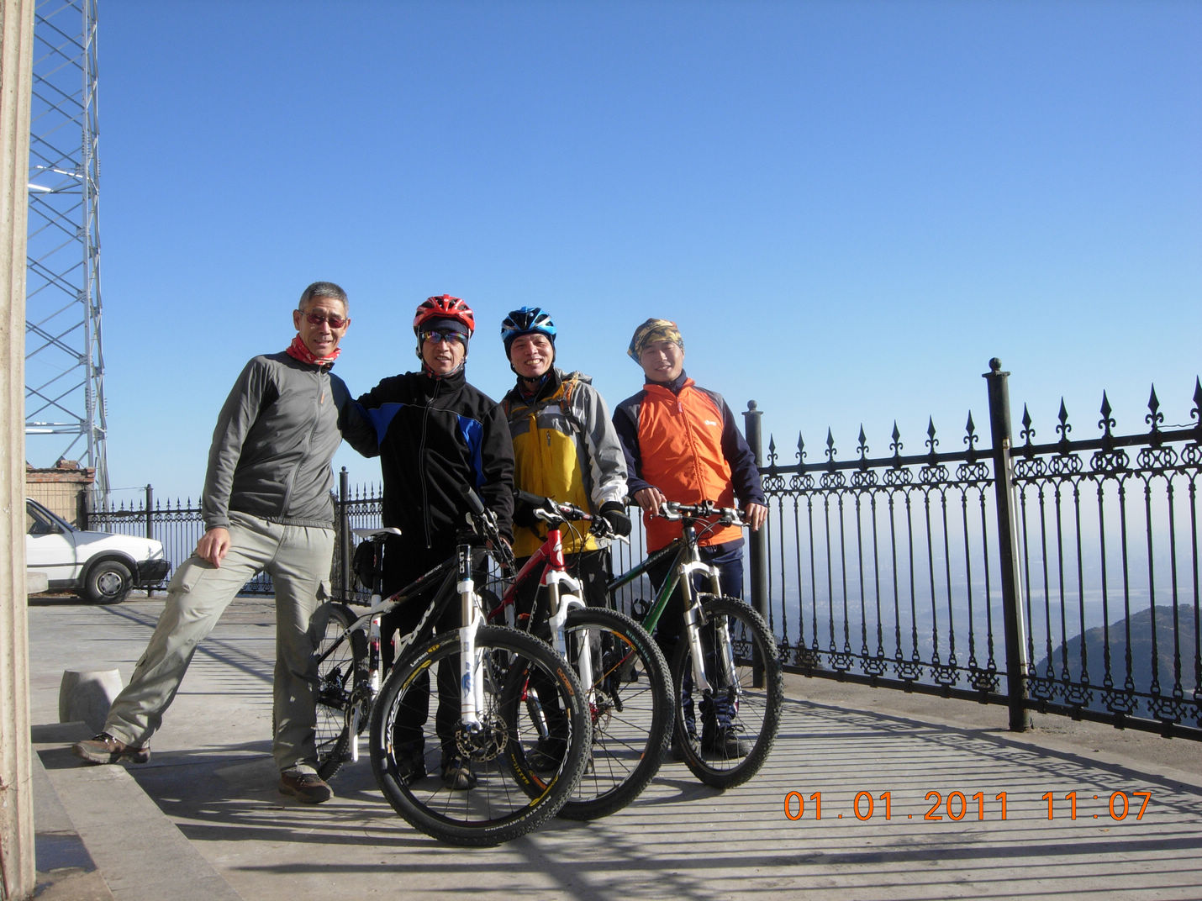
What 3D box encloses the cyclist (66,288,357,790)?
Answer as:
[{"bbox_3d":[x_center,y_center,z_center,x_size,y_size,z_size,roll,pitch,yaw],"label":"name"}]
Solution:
[{"bbox_3d":[-1.360,0.315,4.470,0.980,1.810,0.520,0,-4,-20],"label":"cyclist"}]

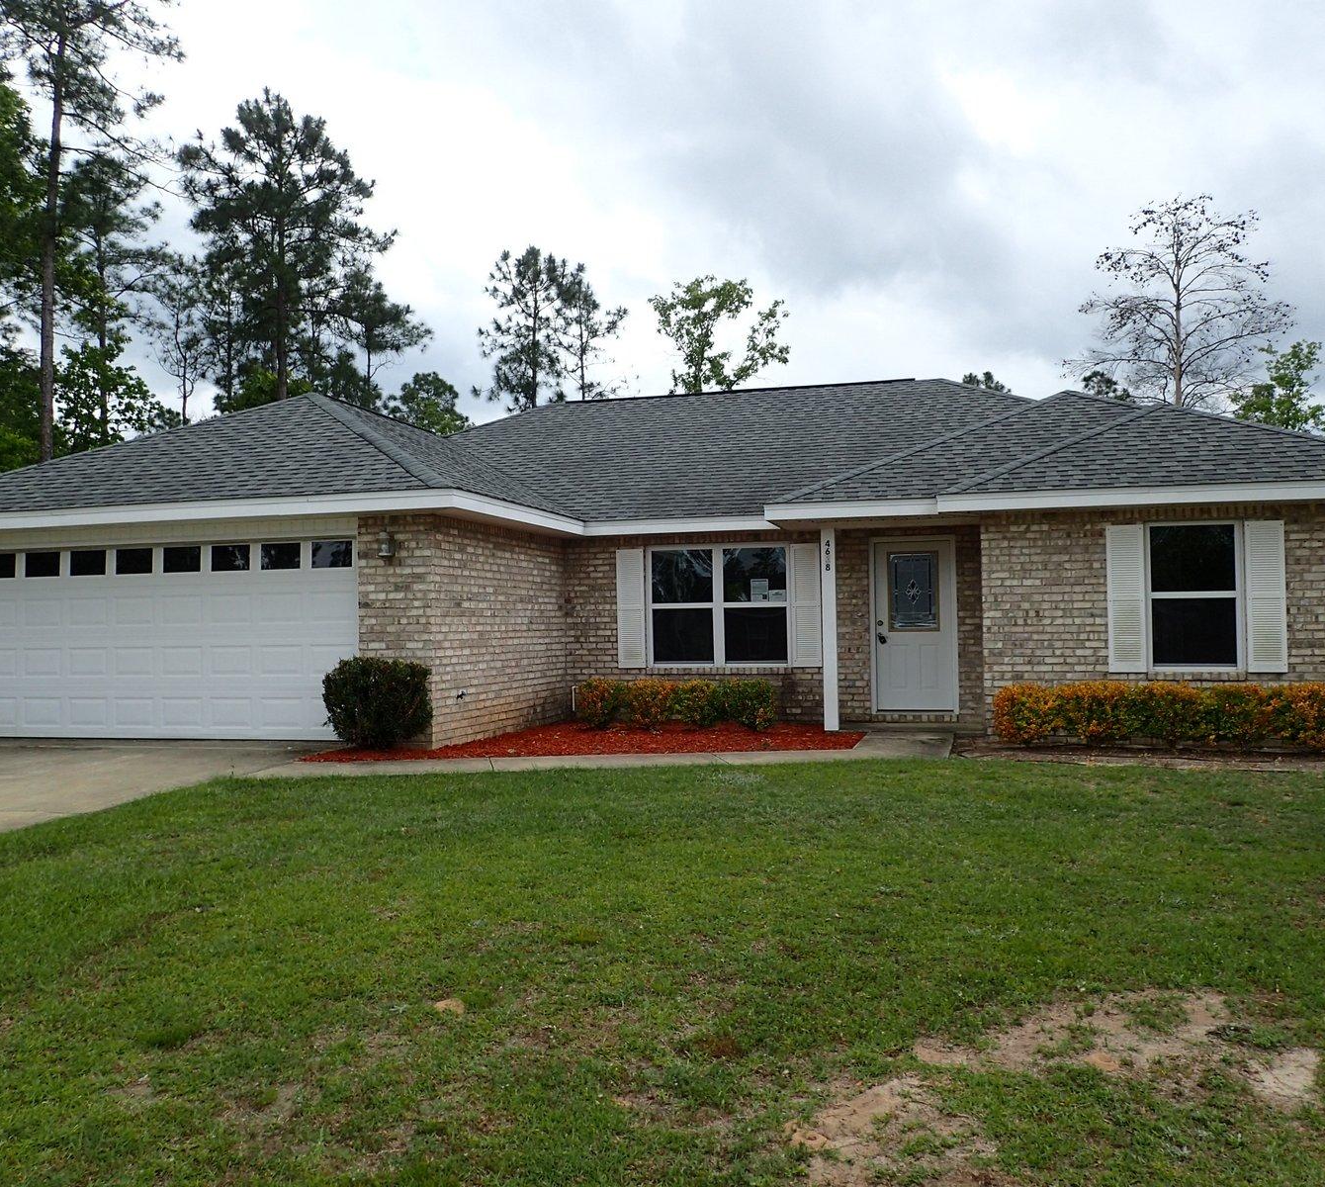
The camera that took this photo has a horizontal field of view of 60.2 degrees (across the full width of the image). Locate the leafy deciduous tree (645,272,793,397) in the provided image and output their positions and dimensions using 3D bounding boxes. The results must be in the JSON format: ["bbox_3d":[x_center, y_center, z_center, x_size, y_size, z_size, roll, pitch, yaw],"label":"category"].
[{"bbox_3d":[1.784,-3.488,33.835,4.700,11.970,4.600,-1,-2,0],"label":"leafy deciduous tree"}]

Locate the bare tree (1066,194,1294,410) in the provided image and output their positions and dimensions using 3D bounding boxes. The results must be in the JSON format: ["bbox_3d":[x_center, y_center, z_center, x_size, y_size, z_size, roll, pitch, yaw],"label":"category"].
[{"bbox_3d":[16.591,-5.143,35.795,7.200,14.840,7.000,-1,-2,0],"label":"bare tree"}]

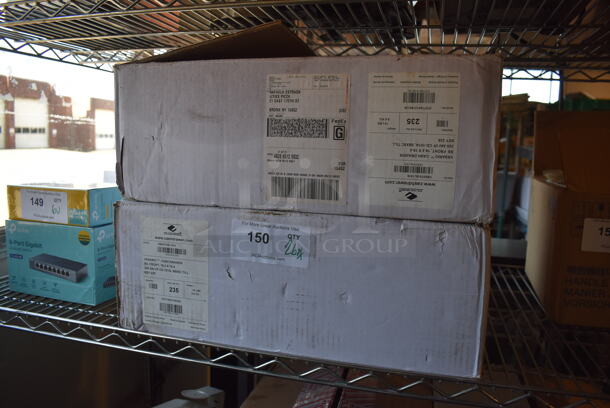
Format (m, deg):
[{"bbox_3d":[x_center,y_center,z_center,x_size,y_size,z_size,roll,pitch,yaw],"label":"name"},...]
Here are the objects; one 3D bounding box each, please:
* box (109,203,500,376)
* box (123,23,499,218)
[{"bbox_3d":[0.032,0.073,0.816,0.483,0.182,0.475,3,7,15],"label":"box"},{"bbox_3d":[0.040,-0.120,0.792,0.482,0.208,0.475,3,7,15],"label":"box"}]

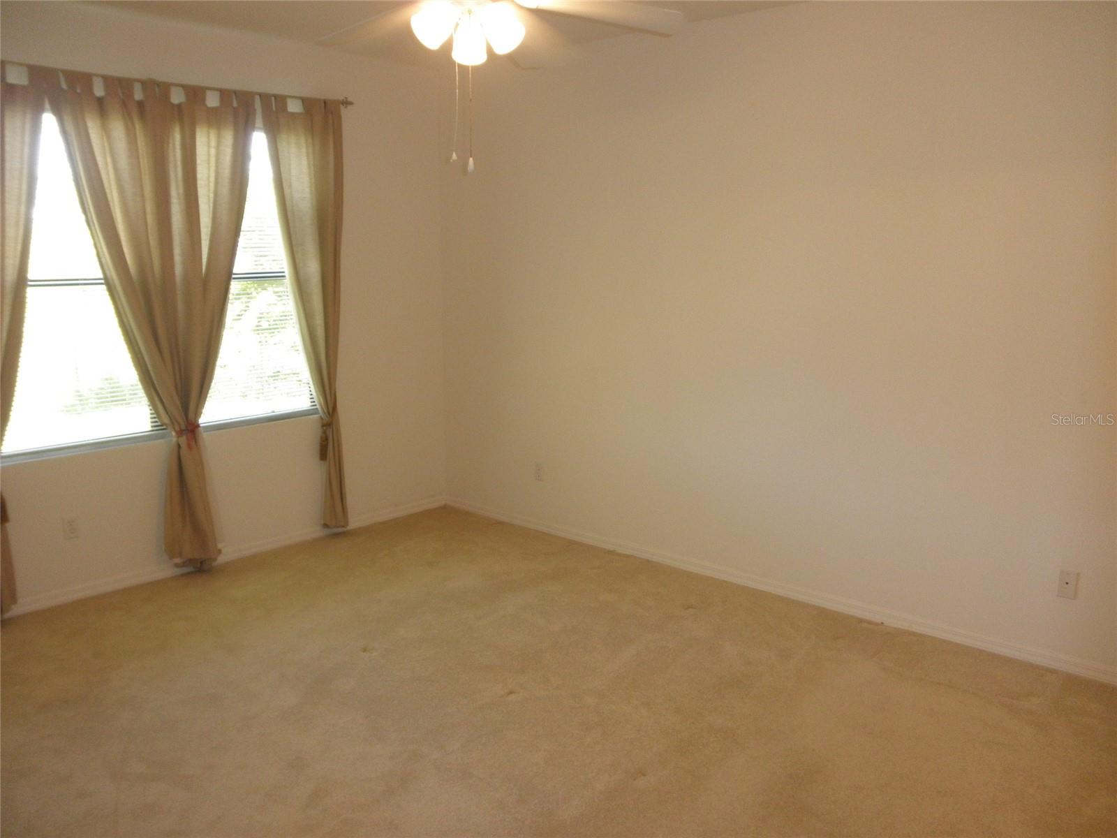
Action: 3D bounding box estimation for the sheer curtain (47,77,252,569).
[{"bbox_3d":[-1.862,-0.399,4.444,0.160,2.410,0.985,9,14,41],"label":"sheer curtain"}]

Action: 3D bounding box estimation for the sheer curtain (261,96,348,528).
[{"bbox_3d":[-1.358,-0.520,5.010,0.140,2.390,0.480,9,14,41],"label":"sheer curtain"}]

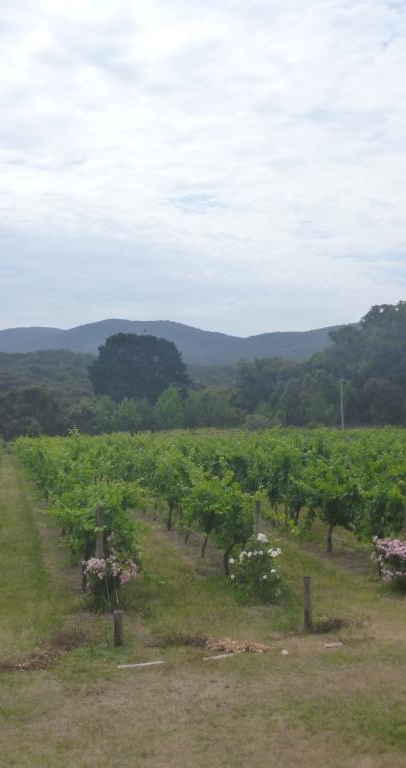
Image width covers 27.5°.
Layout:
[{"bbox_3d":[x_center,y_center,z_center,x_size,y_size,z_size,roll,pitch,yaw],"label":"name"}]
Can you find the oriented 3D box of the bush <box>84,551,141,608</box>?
[{"bbox_3d":[-1.547,3.330,14.000,0.930,0.970,0.850,0,1,-13],"label":"bush"}]

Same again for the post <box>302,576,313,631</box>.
[{"bbox_3d":[1.584,3.331,12.558,0.110,0.830,0.110,-1,0,-13],"label":"post"}]

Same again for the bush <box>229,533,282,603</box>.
[{"bbox_3d":[0.925,3.243,14.600,0.900,1.140,0.850,0,1,0],"label":"bush"}]

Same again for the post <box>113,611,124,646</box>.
[{"bbox_3d":[-1.204,3.483,11.800,0.125,0.500,0.125,0,1,-13],"label":"post"}]

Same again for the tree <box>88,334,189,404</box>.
[{"bbox_3d":[-14.406,-0.558,185.000,22.500,21.500,21.000,-1,0,-13],"label":"tree"}]

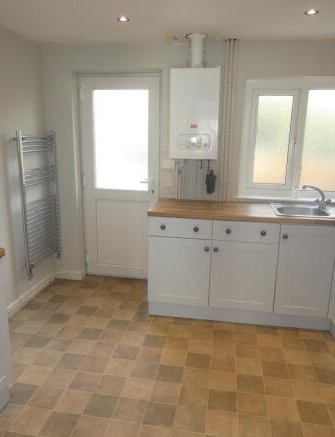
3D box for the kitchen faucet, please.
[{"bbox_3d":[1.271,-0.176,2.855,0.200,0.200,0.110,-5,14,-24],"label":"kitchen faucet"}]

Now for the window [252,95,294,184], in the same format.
[{"bbox_3d":[0.970,-0.711,3.102,0.305,0.790,0.035,3,13,7],"label":"window"}]

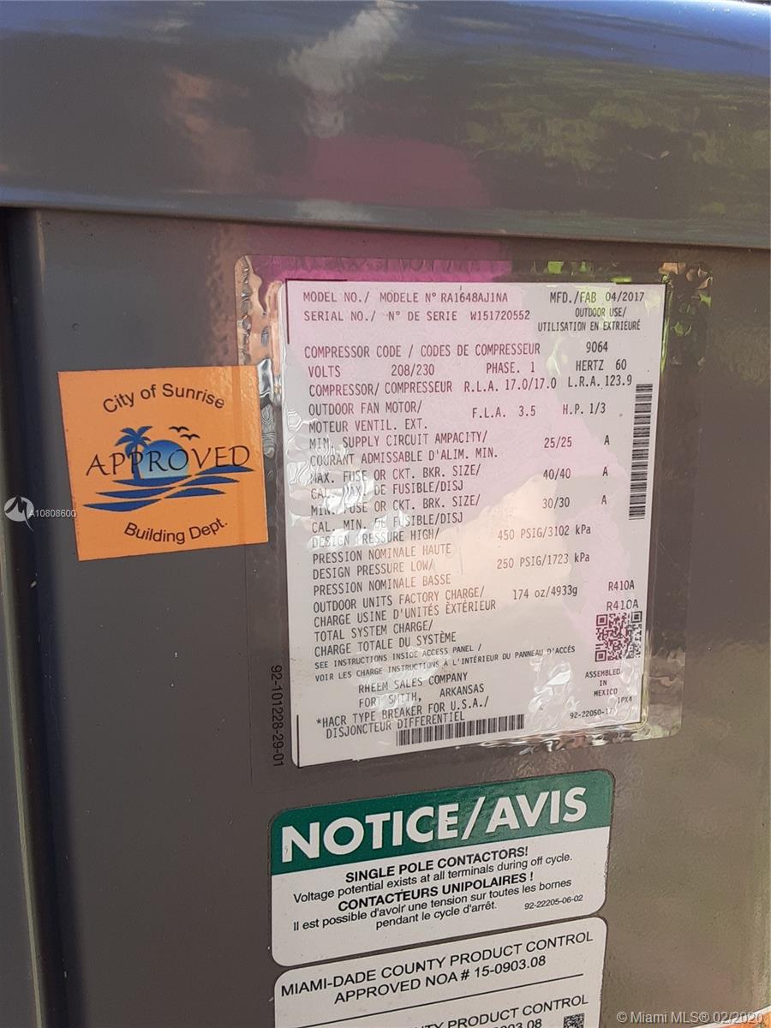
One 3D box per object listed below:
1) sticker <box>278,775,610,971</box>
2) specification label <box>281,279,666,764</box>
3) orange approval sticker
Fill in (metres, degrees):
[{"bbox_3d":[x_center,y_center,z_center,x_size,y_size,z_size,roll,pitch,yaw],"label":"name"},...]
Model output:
[{"bbox_3d":[0.018,0.100,0.226,0.100,0.048,0.001,-3,11,-13],"label":"sticker"},{"bbox_3d":[0.025,0.003,0.210,0.101,0.124,0.001,-3,11,-13],"label":"specification label"},{"bbox_3d":[-0.051,-0.012,0.188,0.044,0.044,0.001,-5,11,-13],"label":"orange approval sticker"}]

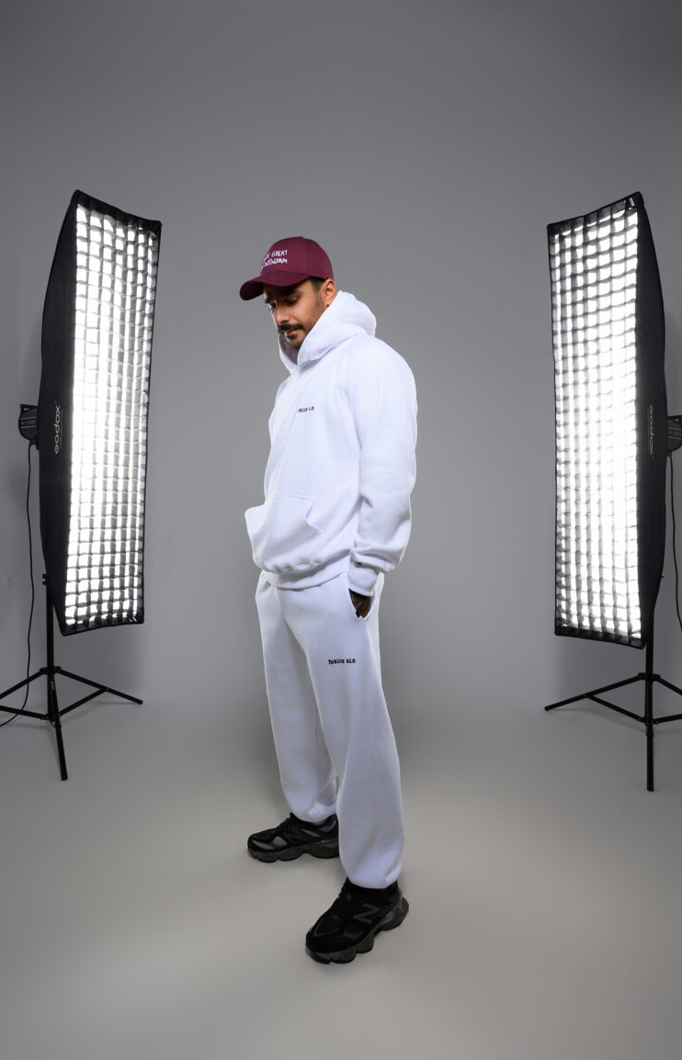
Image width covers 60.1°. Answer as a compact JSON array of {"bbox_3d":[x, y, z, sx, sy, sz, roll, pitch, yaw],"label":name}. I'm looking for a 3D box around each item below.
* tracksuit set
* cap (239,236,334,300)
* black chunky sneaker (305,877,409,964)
[{"bbox_3d":[-0.042,0.114,1.624,0.410,1.520,0.550,-1,2,-31],"label":"tracksuit set"},{"bbox_3d":[-0.148,-0.704,1.555,0.263,0.145,0.172,-14,9,-31],"label":"cap"},{"bbox_3d":[0.040,0.935,1.438,0.298,0.140,0.118,-1,2,-36],"label":"black chunky sneaker"}]

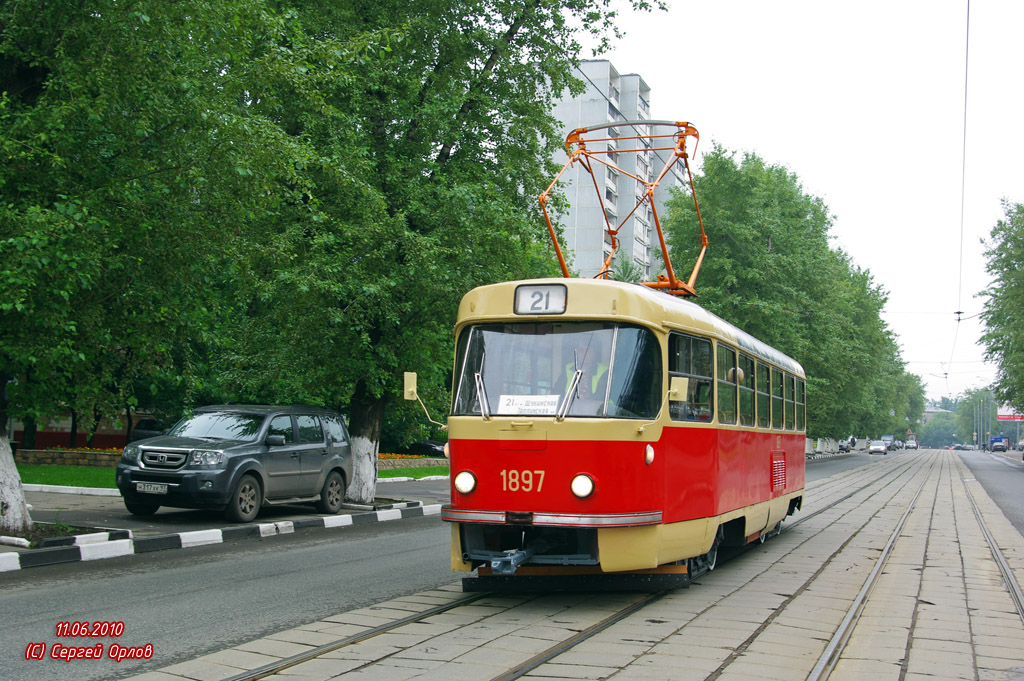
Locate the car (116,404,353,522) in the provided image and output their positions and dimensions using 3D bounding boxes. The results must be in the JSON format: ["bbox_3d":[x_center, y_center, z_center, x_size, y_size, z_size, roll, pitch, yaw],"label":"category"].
[{"bbox_3d":[-4.357,1.952,19.730,1.980,1.820,4.830,0,-5,20],"label":"car"}]

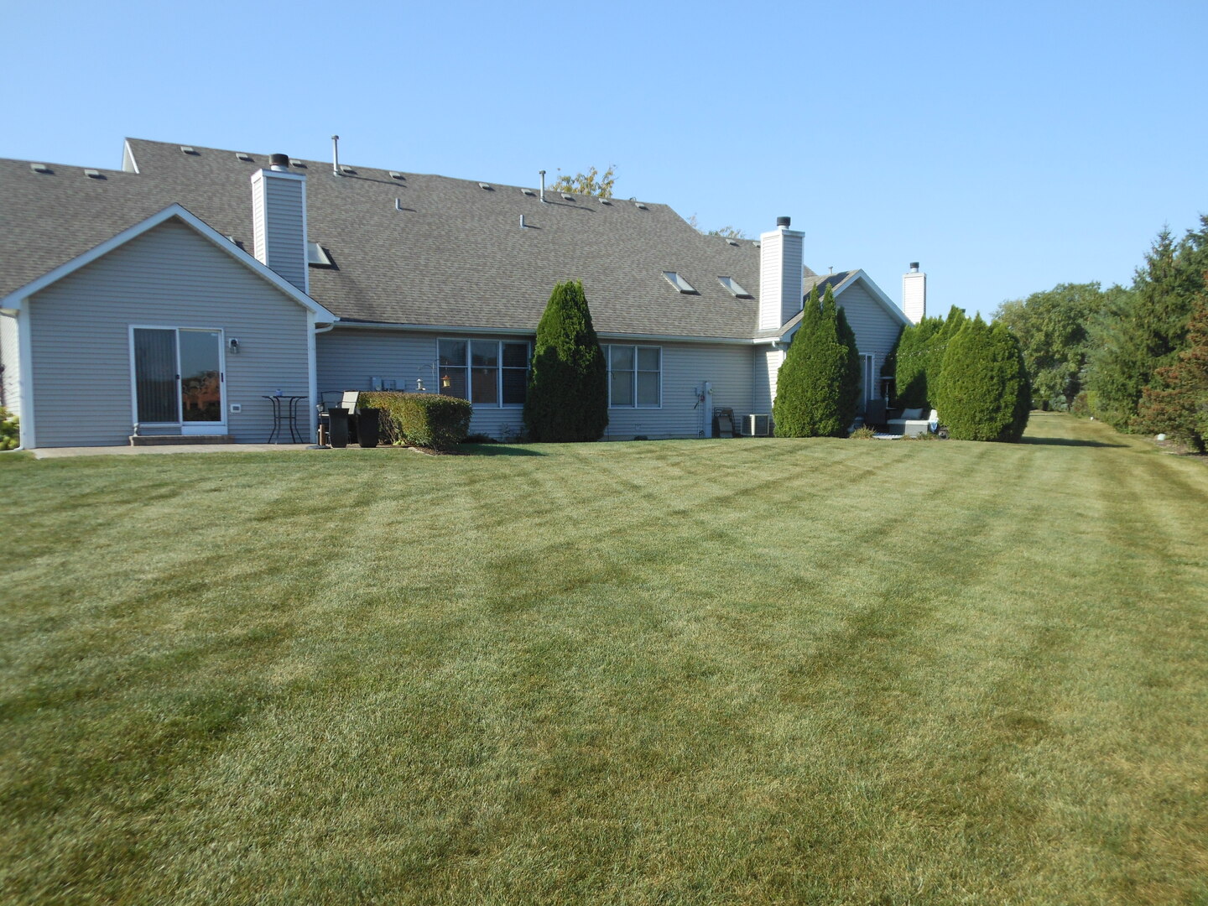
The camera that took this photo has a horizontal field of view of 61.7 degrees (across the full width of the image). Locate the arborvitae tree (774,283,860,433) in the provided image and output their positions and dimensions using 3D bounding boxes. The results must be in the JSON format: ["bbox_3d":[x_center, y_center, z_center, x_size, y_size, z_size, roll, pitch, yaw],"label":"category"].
[{"bbox_3d":[5.726,-2.421,27.118,2.300,4.100,2.300,0,3,0],"label":"arborvitae tree"}]

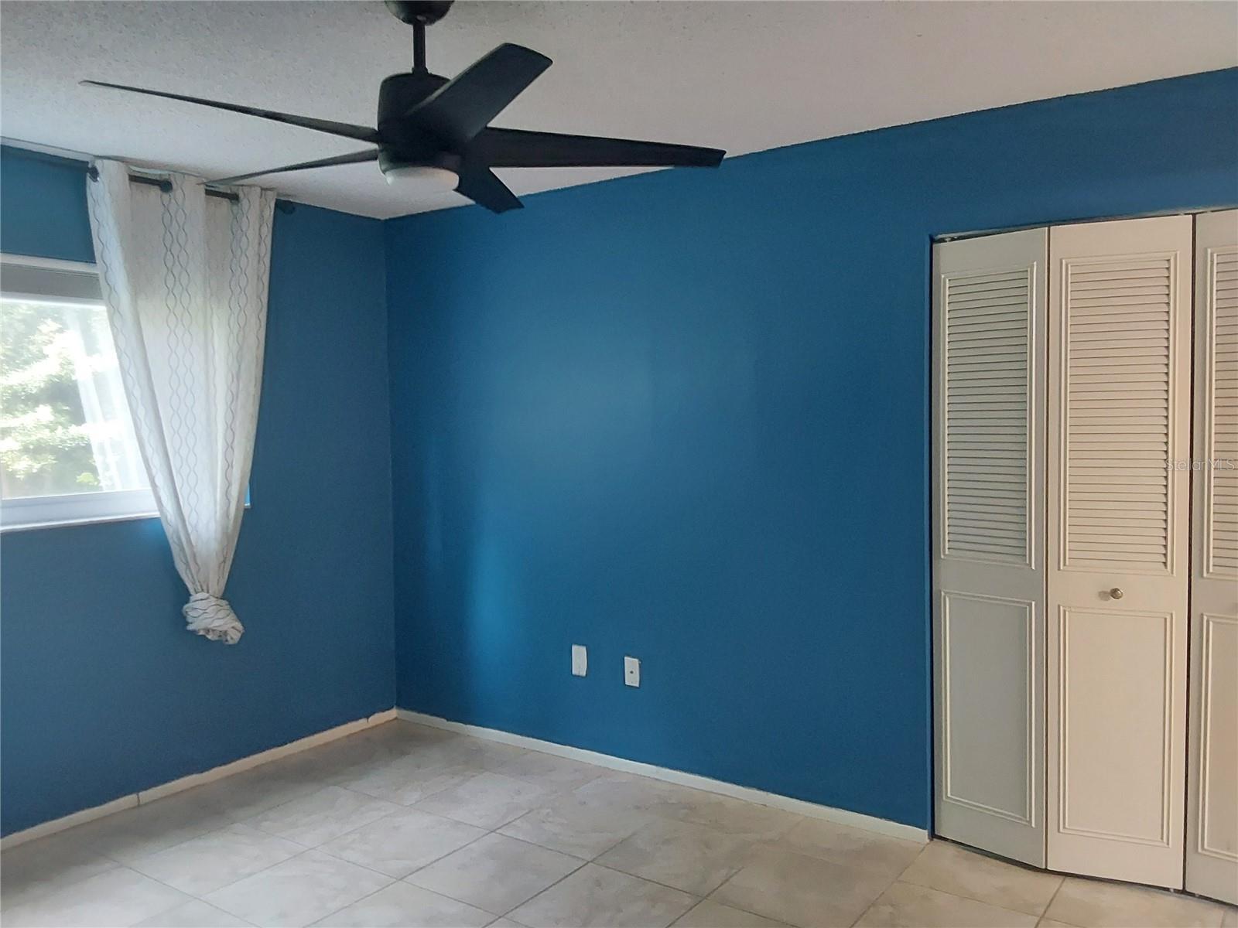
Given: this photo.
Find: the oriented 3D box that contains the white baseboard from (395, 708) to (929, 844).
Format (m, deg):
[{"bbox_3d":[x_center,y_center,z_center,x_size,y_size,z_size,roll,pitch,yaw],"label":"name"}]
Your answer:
[{"bbox_3d":[-0.013,1.254,4.205,2.641,0.048,0.016,1,3,35],"label":"white baseboard"}]

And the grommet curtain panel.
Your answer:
[{"bbox_3d":[-1.653,-0.190,3.942,0.140,1.855,0.760,1,3,35],"label":"grommet curtain panel"}]

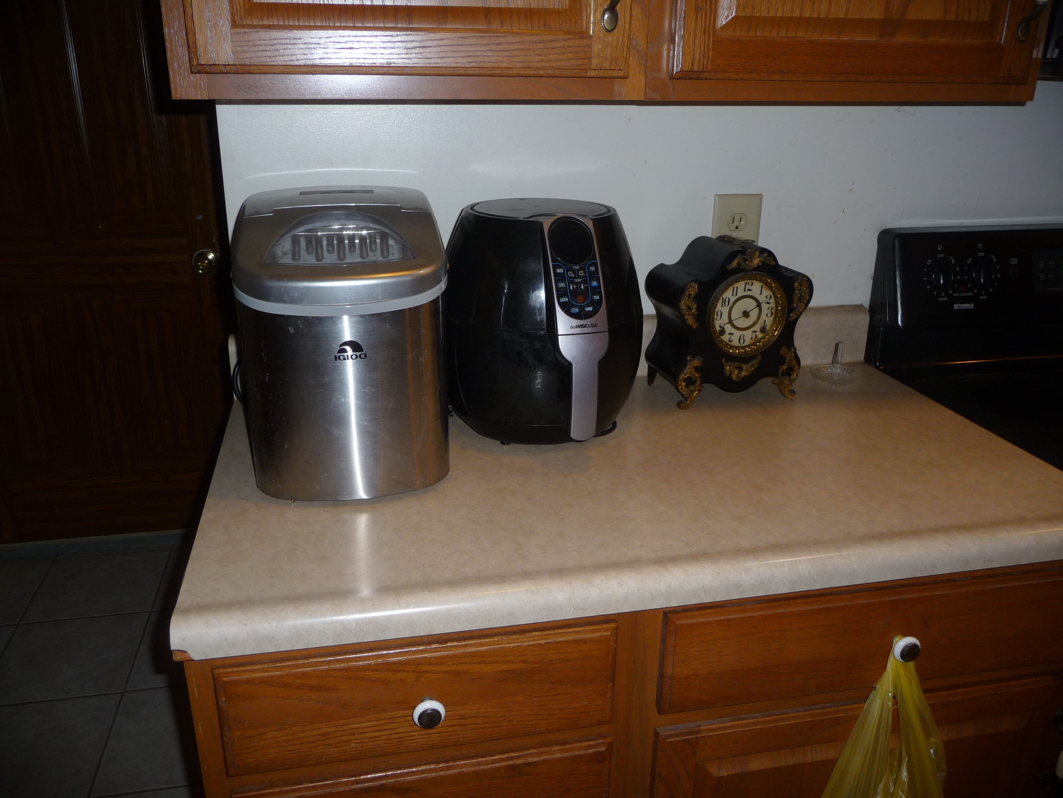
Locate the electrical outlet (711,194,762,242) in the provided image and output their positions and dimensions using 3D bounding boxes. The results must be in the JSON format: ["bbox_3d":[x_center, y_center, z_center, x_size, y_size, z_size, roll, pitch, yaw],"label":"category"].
[{"bbox_3d":[0.345,-0.278,1.452,0.086,0.130,0.008,-4,21,-12],"label":"electrical outlet"}]

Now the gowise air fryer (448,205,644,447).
[{"bbox_3d":[0.016,-0.111,1.227,0.297,0.312,0.345,-6,22,-17],"label":"gowise air fryer"}]

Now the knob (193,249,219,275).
[{"bbox_3d":[-0.918,-0.378,2.412,0.067,0.067,0.062,-4,21,-12],"label":"knob"}]

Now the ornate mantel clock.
[{"bbox_3d":[0.316,-0.136,1.383,0.234,0.256,0.138,-5,21,-16],"label":"ornate mantel clock"}]

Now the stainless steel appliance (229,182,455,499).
[{"bbox_3d":[-0.245,-0.091,1.136,0.250,0.333,0.358,-5,21,-14],"label":"stainless steel appliance"}]

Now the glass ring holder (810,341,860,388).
[{"bbox_3d":[0.520,-0.064,1.468,0.080,0.067,0.080,-4,21,-12],"label":"glass ring holder"}]

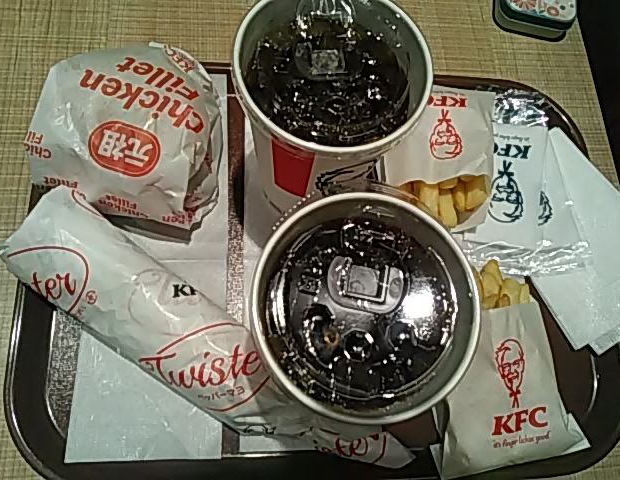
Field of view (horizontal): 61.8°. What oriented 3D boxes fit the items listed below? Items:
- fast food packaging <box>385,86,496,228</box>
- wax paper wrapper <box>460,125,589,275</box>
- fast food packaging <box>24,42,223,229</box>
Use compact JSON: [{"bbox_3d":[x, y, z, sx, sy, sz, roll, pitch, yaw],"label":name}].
[{"bbox_3d":[0.092,-0.061,0.358,0.085,0.034,0.118,1,70,-8],"label":"fast food packaging"},{"bbox_3d":[0.153,-0.038,0.369,0.088,0.012,0.128,1,70,-8],"label":"wax paper wrapper"},{"bbox_3d":[-0.110,-0.071,0.315,0.107,0.066,0.108,1,70,-8],"label":"fast food packaging"}]

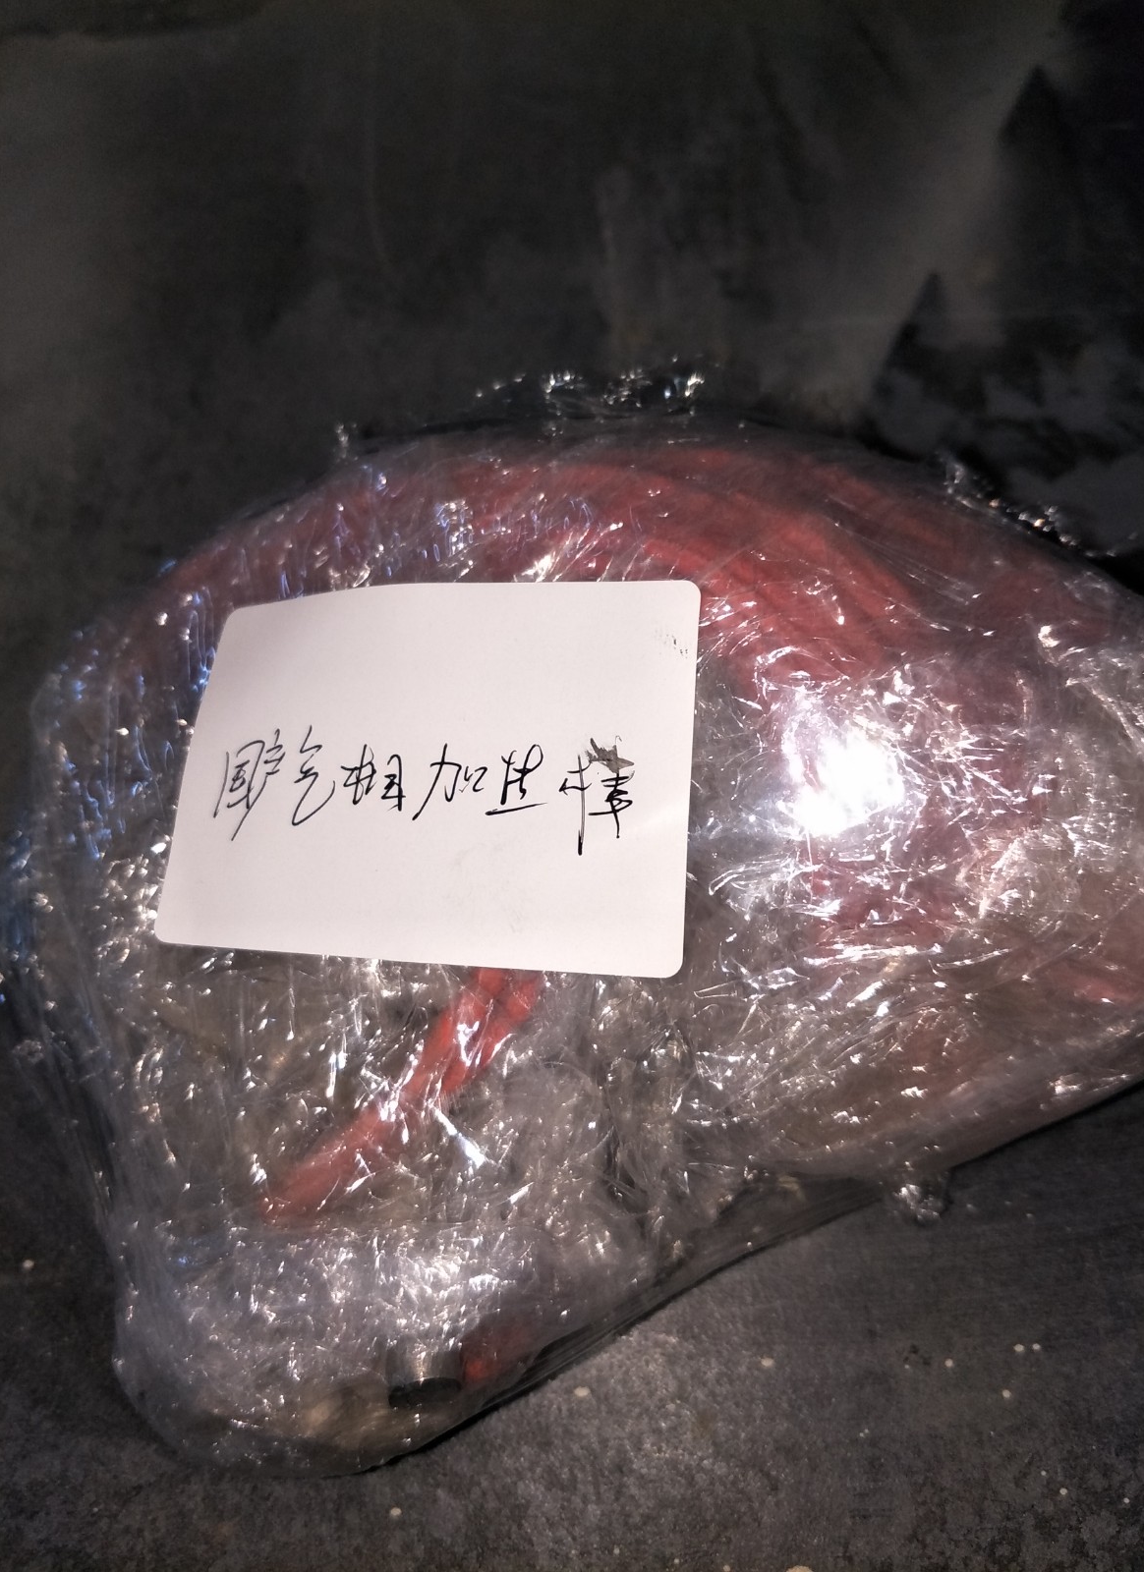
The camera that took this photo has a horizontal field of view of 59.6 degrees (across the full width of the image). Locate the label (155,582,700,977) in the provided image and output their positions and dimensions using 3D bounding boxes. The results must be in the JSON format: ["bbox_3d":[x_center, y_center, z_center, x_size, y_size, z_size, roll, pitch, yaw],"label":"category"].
[{"bbox_3d":[-0.025,-0.002,0.176,0.094,0.010,0.066,2,83,13],"label":"label"}]

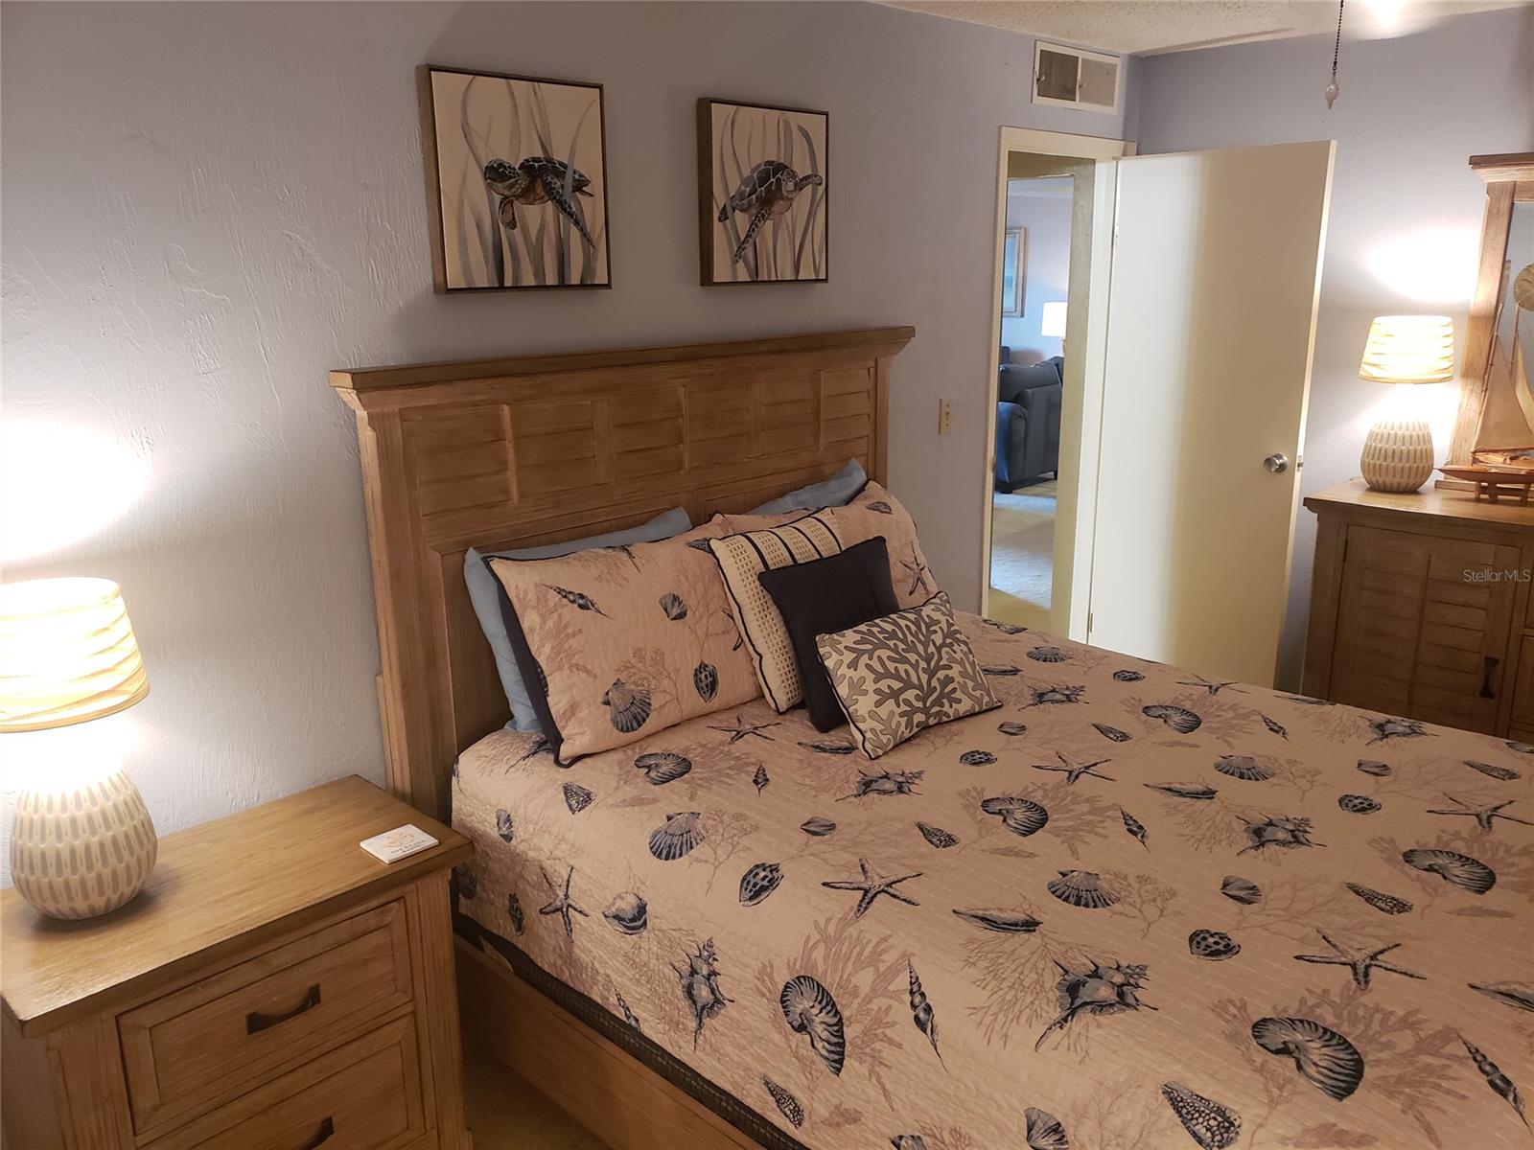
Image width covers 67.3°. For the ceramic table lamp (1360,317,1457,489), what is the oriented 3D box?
[{"bbox_3d":[2.018,-0.538,3.653,0.268,0.541,0.268,14,21,43],"label":"ceramic table lamp"}]

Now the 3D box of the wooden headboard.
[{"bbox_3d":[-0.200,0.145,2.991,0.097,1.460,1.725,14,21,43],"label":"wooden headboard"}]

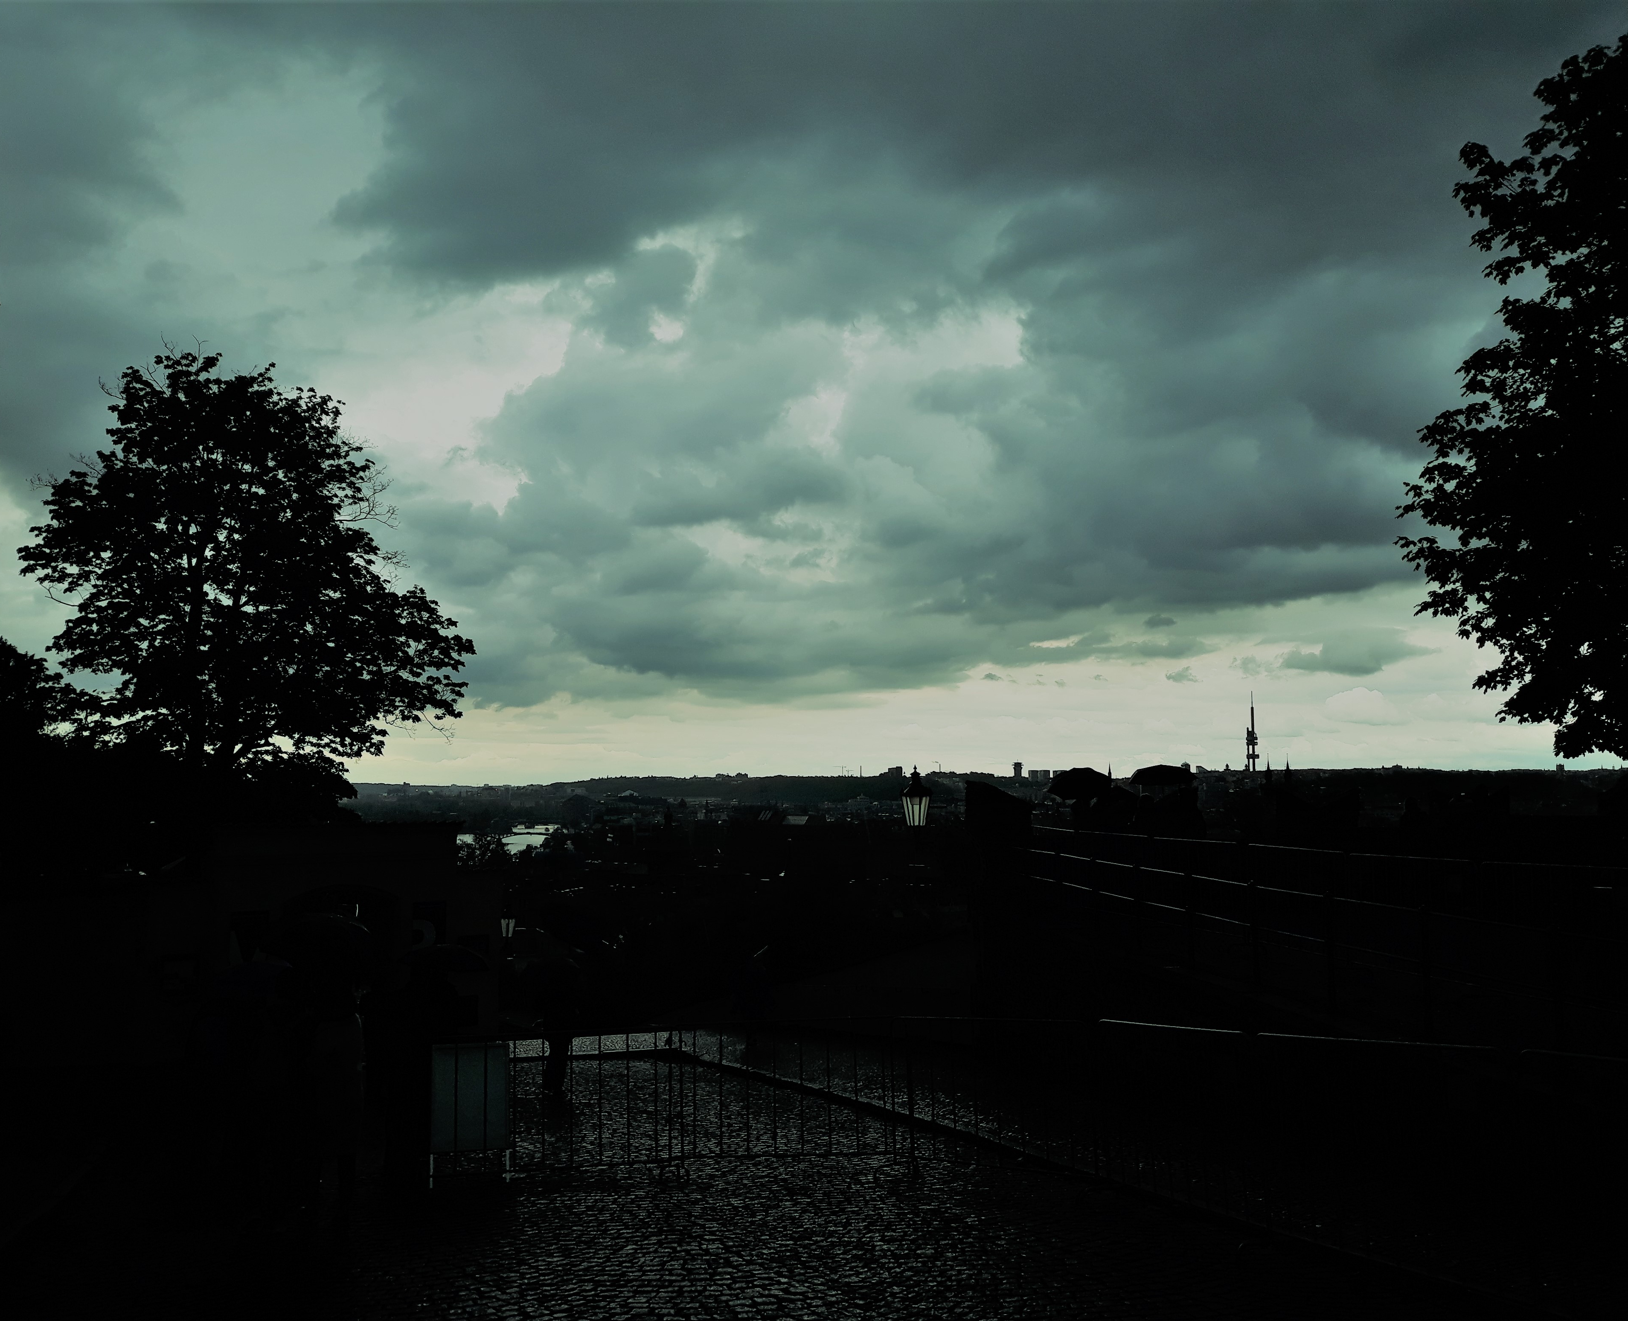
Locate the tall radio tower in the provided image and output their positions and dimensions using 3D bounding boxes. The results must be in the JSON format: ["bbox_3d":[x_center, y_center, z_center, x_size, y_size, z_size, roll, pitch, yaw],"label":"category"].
[{"bbox_3d":[1012.216,178.440,3170.000,31.000,216.000,31.000,-2,-6,18],"label":"tall radio tower"}]

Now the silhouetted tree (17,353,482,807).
[{"bbox_3d":[-15.420,-0.702,37.231,12.000,15.600,11.500,2,-6,-23],"label":"silhouetted tree"}]

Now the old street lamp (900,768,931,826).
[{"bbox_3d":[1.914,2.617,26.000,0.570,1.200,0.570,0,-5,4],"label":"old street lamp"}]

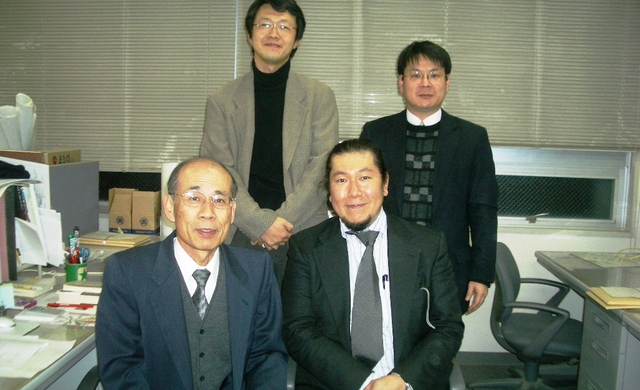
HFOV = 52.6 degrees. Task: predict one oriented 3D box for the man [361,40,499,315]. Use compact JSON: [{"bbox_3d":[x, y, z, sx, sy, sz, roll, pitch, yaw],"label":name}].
[{"bbox_3d":[0.385,0.248,2.430,0.500,1.640,0.320,2,6,6],"label":"man"}]

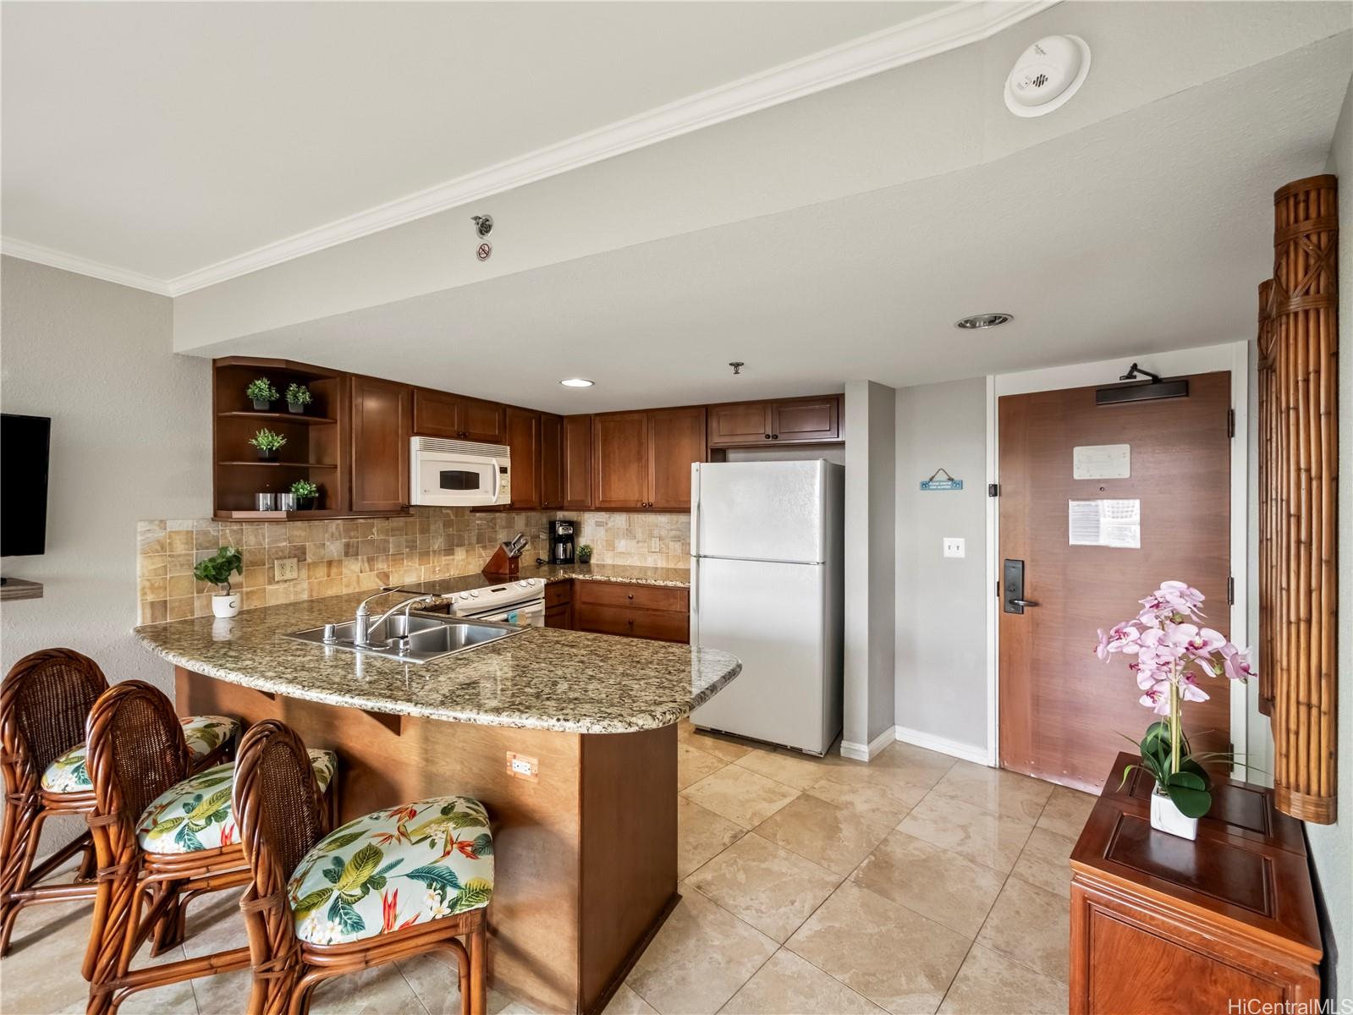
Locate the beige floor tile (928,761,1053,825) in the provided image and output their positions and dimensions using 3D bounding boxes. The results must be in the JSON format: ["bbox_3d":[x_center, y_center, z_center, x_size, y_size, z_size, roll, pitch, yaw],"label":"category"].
[{"bbox_3d":[1.610,1.449,2.793,0.450,0.012,0.450,0,0,44],"label":"beige floor tile"}]

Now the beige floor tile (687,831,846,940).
[{"bbox_3d":[0.342,1.452,2.126,0.450,0.012,0.450,0,0,44],"label":"beige floor tile"}]

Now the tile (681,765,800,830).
[{"bbox_3d":[0.327,1.452,2.768,0.450,0.012,0.450,0,0,44],"label":"tile"}]

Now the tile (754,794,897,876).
[{"bbox_3d":[0.659,1.459,2.468,0.454,0.010,0.454,0,0,44],"label":"tile"}]

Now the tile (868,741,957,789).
[{"bbox_3d":[1.319,1.458,3.121,0.410,0.010,0.485,0,0,44],"label":"tile"}]

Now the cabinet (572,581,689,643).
[{"bbox_3d":[-0.225,1.019,4.370,1.000,0.875,0.600,0,0,26],"label":"cabinet"}]

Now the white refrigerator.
[{"bbox_3d":[0.642,0.581,3.663,0.845,1.727,0.770,0,0,29],"label":"white refrigerator"}]

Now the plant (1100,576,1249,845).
[{"bbox_3d":[1.211,0.491,1.347,0.285,0.605,0.250,0,0,44],"label":"plant"}]

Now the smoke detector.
[{"bbox_3d":[0.740,-0.880,1.103,0.148,0.148,0.045,0,0,44],"label":"smoke detector"}]

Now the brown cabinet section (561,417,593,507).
[{"bbox_3d":[-0.697,-0.353,4.408,0.281,0.755,0.320,0,0,25],"label":"brown cabinet section"}]

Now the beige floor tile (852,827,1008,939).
[{"bbox_3d":[0.983,1.451,2.139,0.450,0.012,0.450,0,0,44],"label":"beige floor tile"}]

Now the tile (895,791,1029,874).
[{"bbox_3d":[1.304,1.458,2.481,0.454,0.010,0.454,0,0,44],"label":"tile"}]

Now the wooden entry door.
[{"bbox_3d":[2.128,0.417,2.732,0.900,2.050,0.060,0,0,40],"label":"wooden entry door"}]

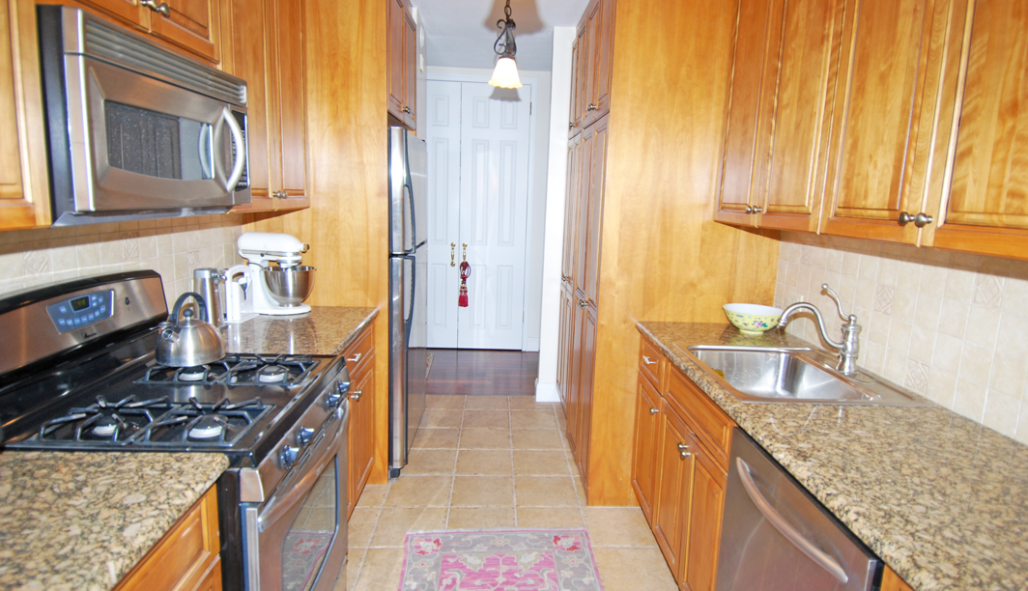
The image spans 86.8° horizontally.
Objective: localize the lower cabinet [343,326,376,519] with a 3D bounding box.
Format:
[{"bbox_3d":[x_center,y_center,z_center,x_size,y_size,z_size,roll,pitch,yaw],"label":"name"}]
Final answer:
[{"bbox_3d":[-0.993,0.597,2.321,0.625,0.883,0.795,1,10,-2],"label":"lower cabinet"}]

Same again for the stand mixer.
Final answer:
[{"bbox_3d":[-1.075,-0.106,2.468,0.355,0.362,0.240,3,10,4],"label":"stand mixer"}]

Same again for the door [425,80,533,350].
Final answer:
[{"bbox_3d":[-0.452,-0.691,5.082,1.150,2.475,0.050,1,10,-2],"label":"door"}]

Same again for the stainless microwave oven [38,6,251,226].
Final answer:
[{"bbox_3d":[-1.030,-0.399,1.362,0.430,0.410,0.735,1,10,-2],"label":"stainless microwave oven"}]

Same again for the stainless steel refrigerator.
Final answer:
[{"bbox_3d":[-0.902,0.015,3.055,0.780,1.775,0.780,1,10,-2],"label":"stainless steel refrigerator"}]

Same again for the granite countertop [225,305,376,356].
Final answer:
[{"bbox_3d":[-0.968,0.143,2.240,0.645,0.040,0.795,1,10,-2],"label":"granite countertop"}]

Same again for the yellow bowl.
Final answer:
[{"bbox_3d":[1.046,0.112,2.375,0.257,0.100,0.257,2,10,0],"label":"yellow bowl"}]

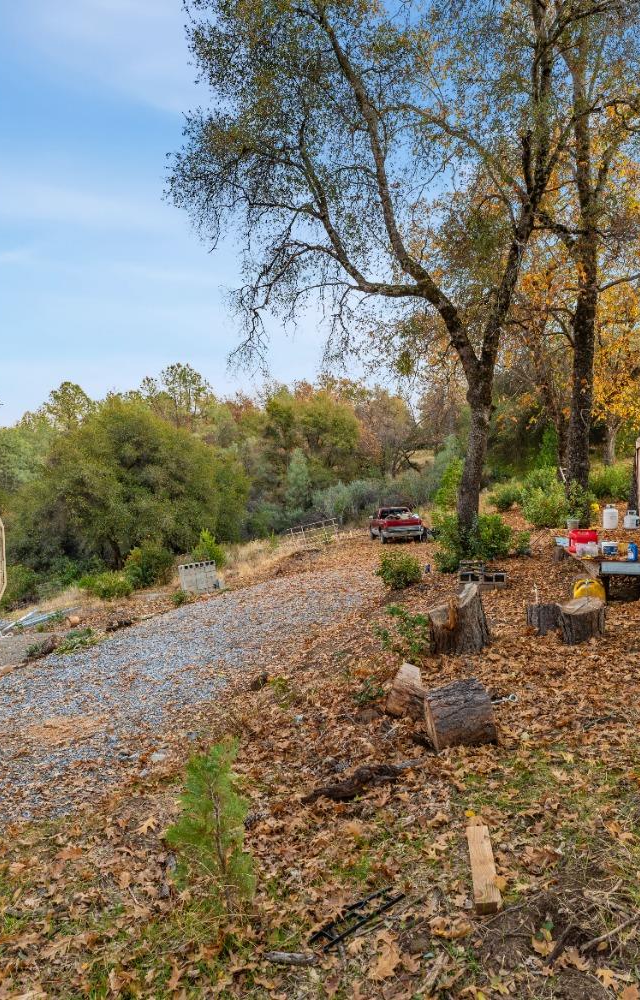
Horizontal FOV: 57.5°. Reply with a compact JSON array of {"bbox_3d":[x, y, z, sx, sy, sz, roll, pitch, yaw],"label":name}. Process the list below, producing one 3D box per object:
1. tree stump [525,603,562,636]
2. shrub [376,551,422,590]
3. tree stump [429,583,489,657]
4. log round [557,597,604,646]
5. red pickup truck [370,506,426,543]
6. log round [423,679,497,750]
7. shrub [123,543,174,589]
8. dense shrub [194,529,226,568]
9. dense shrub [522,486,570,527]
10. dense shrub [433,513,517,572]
[{"bbox_3d":[2.560,1.345,6.650,0.410,0.290,0.400,0,0,22],"label":"tree stump"},{"bbox_3d":[1.627,1.459,12.000,0.930,0.780,0.900,0,0,6],"label":"shrub"},{"bbox_3d":[1.487,1.235,6.200,0.630,0.660,0.560,0,0,11],"label":"tree stump"},{"bbox_3d":[2.742,1.260,6.120,0.460,0.420,0.440,0,0,24],"label":"log round"},{"bbox_3d":[3.980,1.280,30.200,1.930,1.760,5.300,-2,0,-3],"label":"red pickup truck"},{"bbox_3d":[0.920,1.405,3.830,0.385,0.370,0.370,-12,0,-6],"label":"log round"},{"bbox_3d":[-4.650,1.790,15.800,1.360,1.240,1.300,0,0,-16],"label":"shrub"},{"bbox_3d":[-4.462,1.984,23.500,1.280,1.650,1.250,0,0,-11],"label":"dense shrub"},{"bbox_3d":[6.520,0.190,16.800,1.400,1.180,1.300,0,0,21],"label":"dense shrub"},{"bbox_3d":[3.567,0.963,13.500,1.880,1.320,1.750,0,0,11],"label":"dense shrub"}]

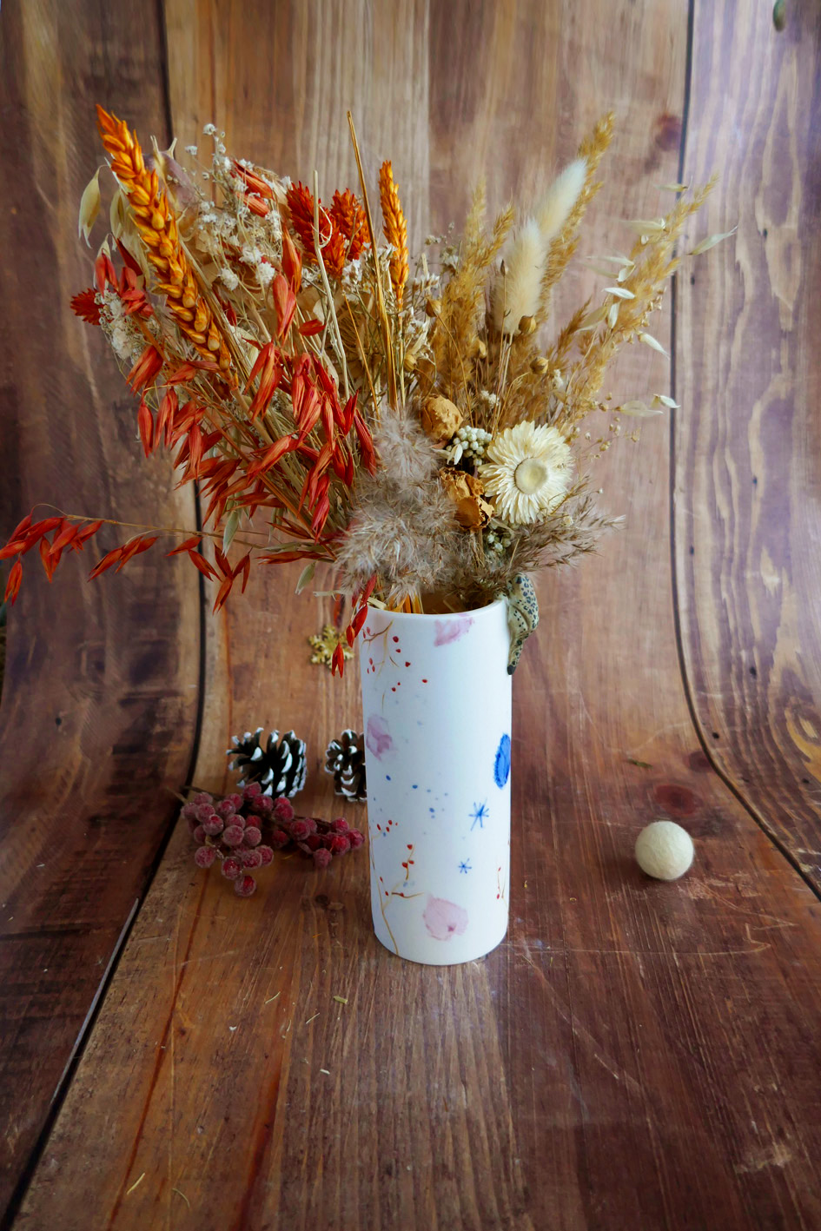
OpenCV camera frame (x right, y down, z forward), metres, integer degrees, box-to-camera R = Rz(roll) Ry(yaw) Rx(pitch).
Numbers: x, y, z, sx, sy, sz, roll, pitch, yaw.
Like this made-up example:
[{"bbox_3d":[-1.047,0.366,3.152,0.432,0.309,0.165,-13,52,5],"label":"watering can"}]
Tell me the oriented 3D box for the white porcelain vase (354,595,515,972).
[{"bbox_3d":[0.014,0.078,0.440,0.074,0.188,0.074,-3,19,-3],"label":"white porcelain vase"}]

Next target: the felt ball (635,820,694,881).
[{"bbox_3d":[0.147,0.136,0.495,0.033,0.033,0.033,-2,19,1],"label":"felt ball"}]

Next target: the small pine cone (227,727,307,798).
[{"bbox_3d":[-0.099,0.103,0.590,0.056,0.049,0.051,-3,19,-3],"label":"small pine cone"}]

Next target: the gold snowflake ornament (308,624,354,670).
[{"bbox_3d":[-0.063,0.025,0.671,0.035,0.037,0.006,-2,-15,1],"label":"gold snowflake ornament"}]

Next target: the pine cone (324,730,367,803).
[{"bbox_3d":[-0.034,0.103,0.585,0.052,0.049,0.052,-3,19,-3],"label":"pine cone"}]

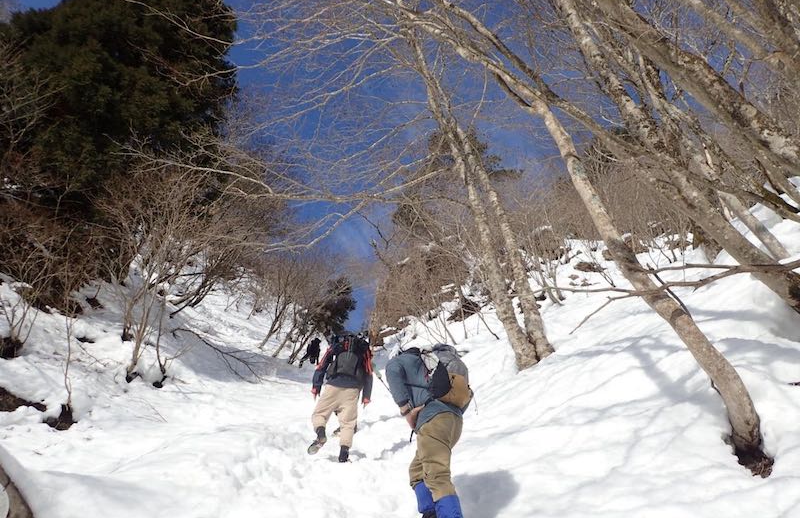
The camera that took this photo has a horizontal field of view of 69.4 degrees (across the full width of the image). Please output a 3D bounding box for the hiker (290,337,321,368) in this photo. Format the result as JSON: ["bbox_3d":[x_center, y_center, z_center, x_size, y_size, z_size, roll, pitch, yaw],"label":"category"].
[{"bbox_3d":[-4.500,4.700,28.800,0.750,1.550,0.950,-14,-28,27],"label":"hiker"}]

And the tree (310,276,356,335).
[{"bbox_3d":[-5.600,4.100,47.200,4.000,5.400,4.000,0,-25,0],"label":"tree"}]

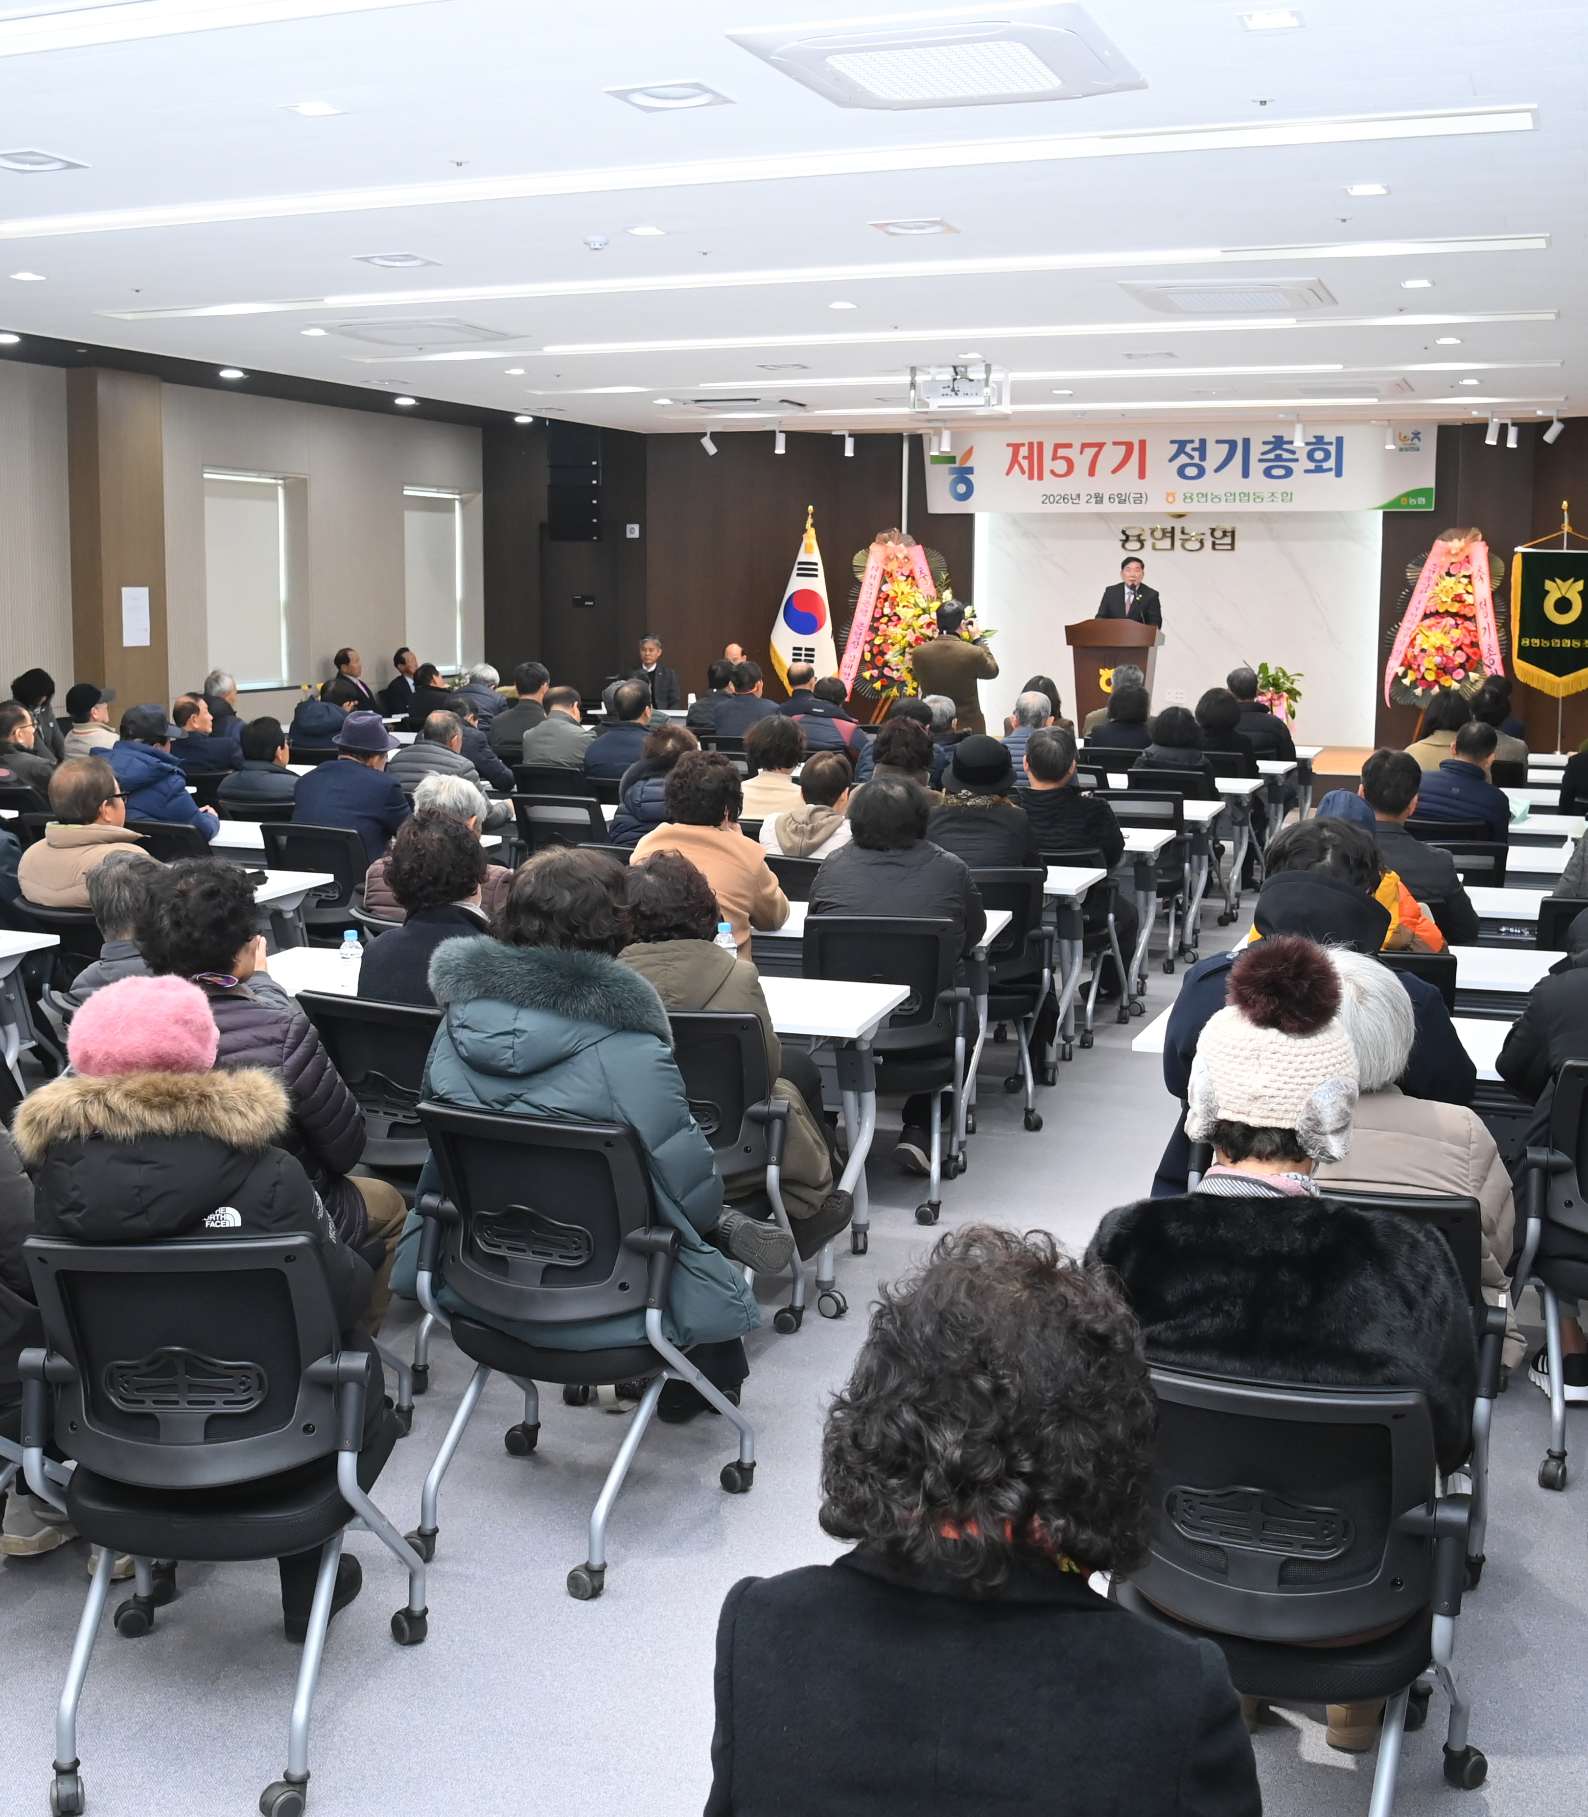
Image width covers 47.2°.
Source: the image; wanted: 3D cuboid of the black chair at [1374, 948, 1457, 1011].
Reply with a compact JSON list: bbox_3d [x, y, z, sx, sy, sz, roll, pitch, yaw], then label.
[{"bbox_3d":[1.565,0.491,5.002,0.550,0.840,0.560,4,11,17],"label":"black chair"}]

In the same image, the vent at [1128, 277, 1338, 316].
[{"bbox_3d":[2.214,-3.079,9.178,0.950,0.060,0.930,5,11,22],"label":"vent"}]

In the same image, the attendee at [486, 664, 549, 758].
[{"bbox_3d":[-1.535,-0.770,10.636,0.520,1.310,0.750,6,12,28],"label":"attendee"}]

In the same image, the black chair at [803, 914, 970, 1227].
[{"bbox_3d":[0.276,0.415,5.405,0.570,0.880,0.560,2,10,7],"label":"black chair"}]

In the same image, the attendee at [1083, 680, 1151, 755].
[{"bbox_3d":[1.888,-0.660,10.261,0.470,1.200,0.680,5,11,22],"label":"attendee"}]

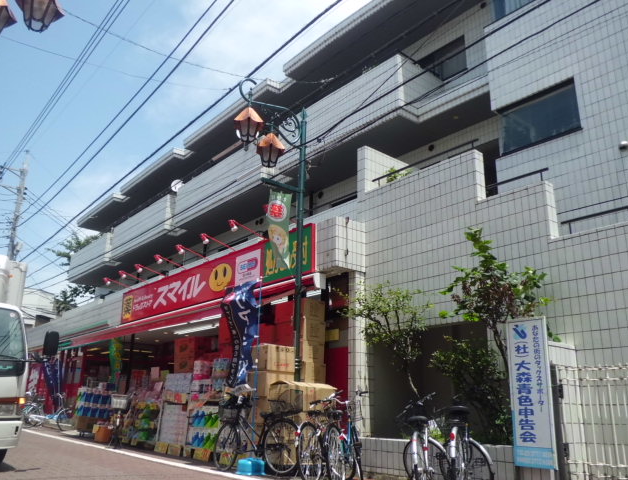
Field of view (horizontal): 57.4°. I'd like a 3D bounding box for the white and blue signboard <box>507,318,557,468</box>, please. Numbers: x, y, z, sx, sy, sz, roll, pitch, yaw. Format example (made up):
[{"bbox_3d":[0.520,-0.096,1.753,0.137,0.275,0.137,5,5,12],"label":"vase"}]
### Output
[{"bbox_3d":[2.129,1.478,5.600,0.060,1.392,0.418,13,-20,-36],"label":"white and blue signboard"}]

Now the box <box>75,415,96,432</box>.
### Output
[{"bbox_3d":[-5.796,4.624,14.448,0.453,0.367,0.370,13,-20,-36],"label":"box"}]

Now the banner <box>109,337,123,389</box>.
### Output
[{"bbox_3d":[-5.286,3.292,15.251,0.363,1.376,0.120,13,-20,-36],"label":"banner"}]

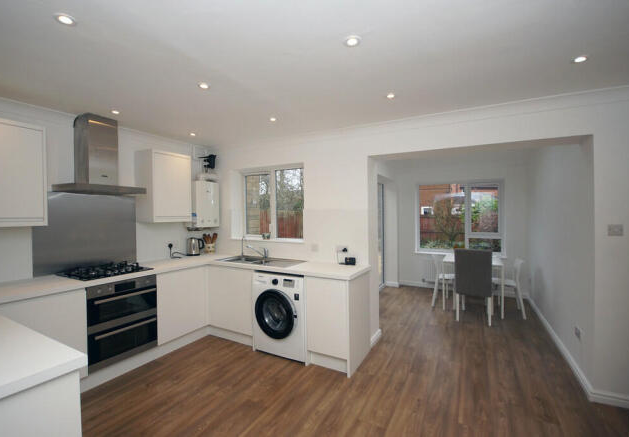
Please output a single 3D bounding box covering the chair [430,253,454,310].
[{"bbox_3d":[2.099,0.979,4.322,0.475,0.785,0.390,0,1,27],"label":"chair"}]

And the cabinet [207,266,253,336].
[{"bbox_3d":[-0.824,0.902,3.314,0.665,0.721,0.570,0,1,27],"label":"cabinet"}]

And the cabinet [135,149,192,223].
[{"bbox_3d":[-1.784,-0.356,3.253,0.330,0.800,0.470,0,1,30],"label":"cabinet"}]

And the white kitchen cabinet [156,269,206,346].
[{"bbox_3d":[-1.666,0.911,3.111,0.580,0.721,0.570,0,1,30],"label":"white kitchen cabinet"}]

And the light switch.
[{"bbox_3d":[2.222,0.089,2.012,0.086,0.086,0.012,0,1,30],"label":"light switch"}]

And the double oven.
[{"bbox_3d":[-1.938,0.921,2.604,0.565,0.721,0.580,0,1,30],"label":"double oven"}]

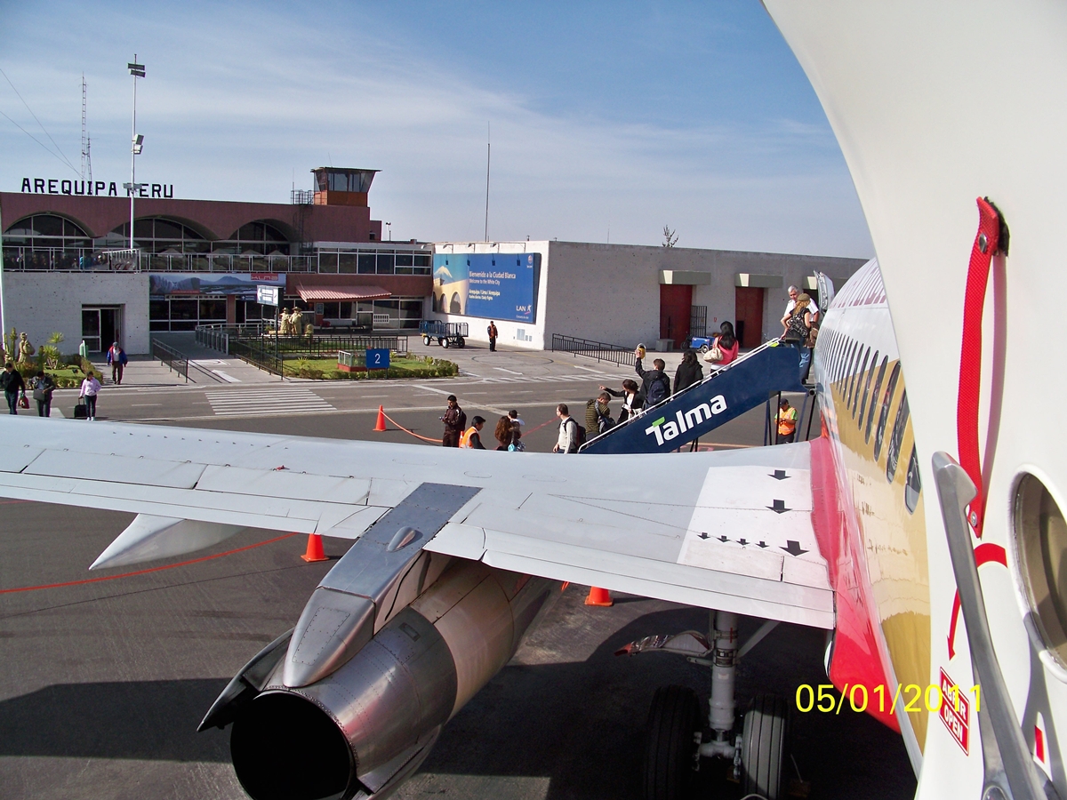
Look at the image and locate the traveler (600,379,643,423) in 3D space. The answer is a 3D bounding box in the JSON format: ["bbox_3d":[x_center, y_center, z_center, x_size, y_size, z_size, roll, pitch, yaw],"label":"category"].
[{"bbox_3d":[1.615,0.422,18.200,0.740,1.580,0.550,6,7,33],"label":"traveler"}]

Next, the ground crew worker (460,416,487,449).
[{"bbox_3d":[-1.208,1.125,20.597,0.550,1.600,0.520,-1,7,-17],"label":"ground crew worker"}]

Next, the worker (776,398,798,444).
[{"bbox_3d":[5.902,0.807,23.902,0.540,1.690,0.380,3,7,13],"label":"worker"}]

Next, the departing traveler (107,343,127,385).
[{"bbox_3d":[-16.550,-1.459,40.500,0.760,1.700,0.450,0,6,-19],"label":"departing traveler"}]

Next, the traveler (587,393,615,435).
[{"bbox_3d":[1.200,0.680,18.300,0.550,1.620,0.520,0,6,-18],"label":"traveler"}]

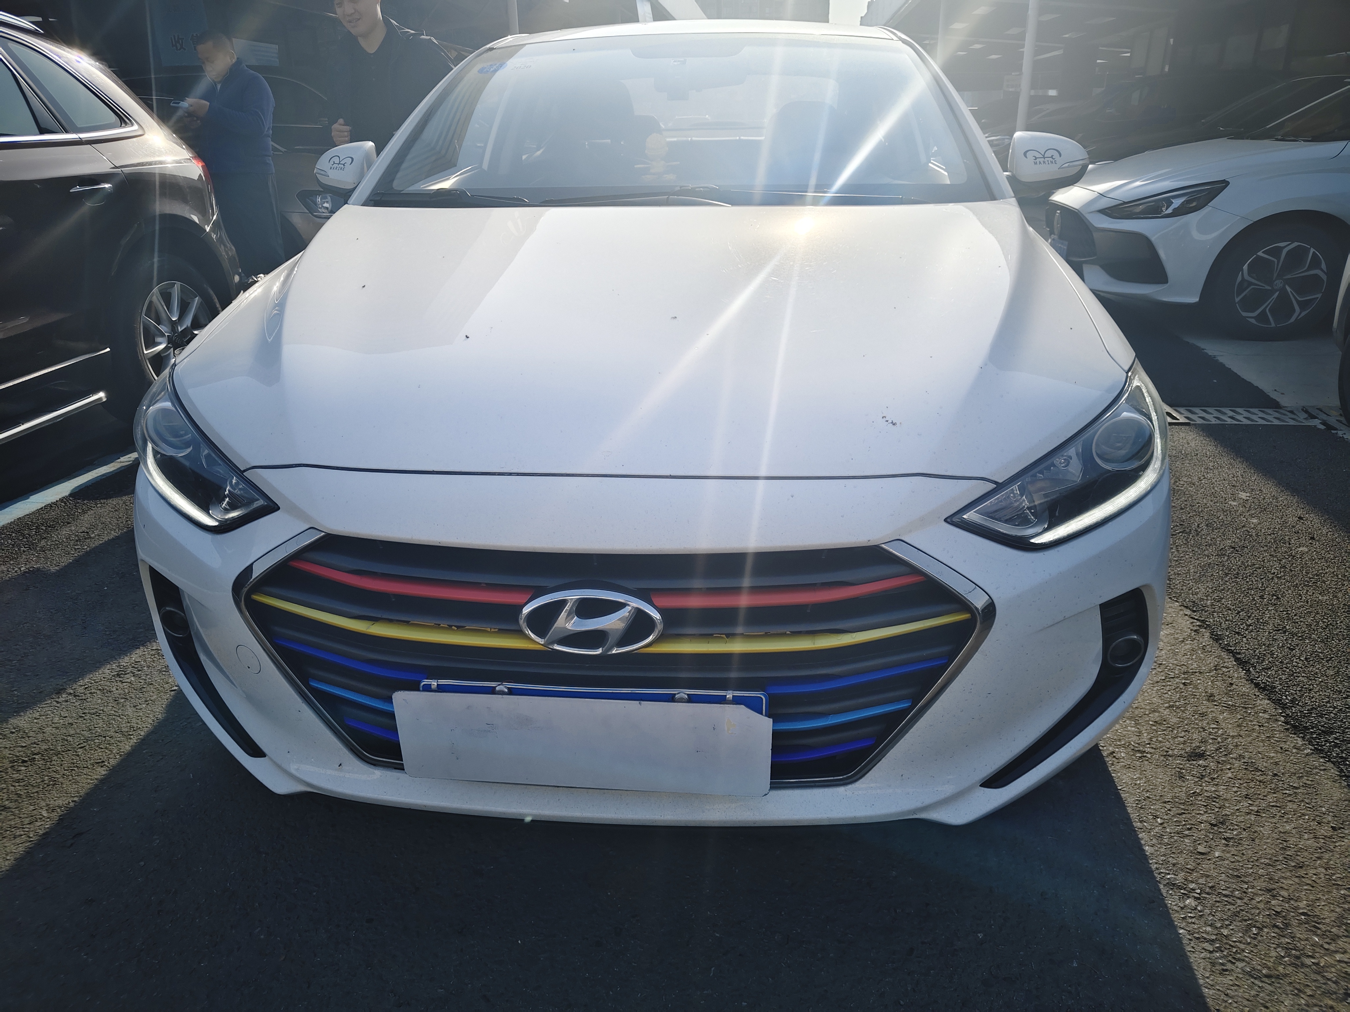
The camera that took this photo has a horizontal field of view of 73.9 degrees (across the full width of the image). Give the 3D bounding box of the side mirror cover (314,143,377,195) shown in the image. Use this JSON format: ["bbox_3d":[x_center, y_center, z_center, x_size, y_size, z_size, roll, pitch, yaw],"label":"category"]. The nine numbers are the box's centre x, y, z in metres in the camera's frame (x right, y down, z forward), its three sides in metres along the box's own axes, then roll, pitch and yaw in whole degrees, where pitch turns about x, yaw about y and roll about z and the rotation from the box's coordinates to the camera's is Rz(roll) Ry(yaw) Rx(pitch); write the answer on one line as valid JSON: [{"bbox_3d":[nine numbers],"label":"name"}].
[{"bbox_3d":[-0.909,-0.934,2.499,0.195,0.135,0.115,1,21,5],"label":"side mirror cover"}]

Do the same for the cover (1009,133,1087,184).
[{"bbox_3d":[0.964,-0.905,2.337,0.195,0.135,0.115,1,21,5],"label":"cover"}]

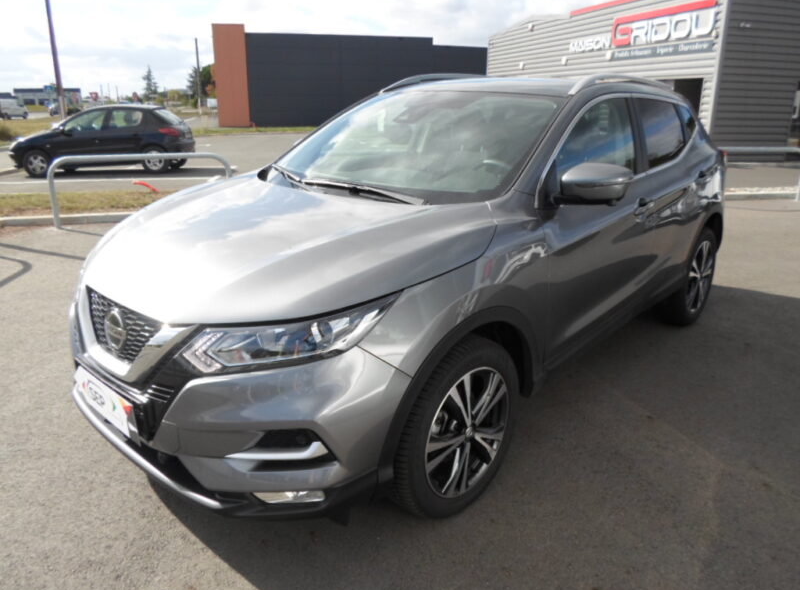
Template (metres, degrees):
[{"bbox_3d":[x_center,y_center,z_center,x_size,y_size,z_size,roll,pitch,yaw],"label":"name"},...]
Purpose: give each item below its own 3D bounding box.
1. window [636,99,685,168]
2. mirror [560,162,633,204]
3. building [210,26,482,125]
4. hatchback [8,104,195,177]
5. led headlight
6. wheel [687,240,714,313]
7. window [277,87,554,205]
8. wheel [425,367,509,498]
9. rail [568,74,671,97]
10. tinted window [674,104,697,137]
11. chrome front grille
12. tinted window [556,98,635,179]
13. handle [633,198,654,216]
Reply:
[{"bbox_3d":[1.543,-0.940,3.392,0.045,0.390,0.640,-8,8,46],"label":"window"},{"bbox_3d":[0.800,-0.459,2.360,0.225,0.165,0.180,17,25,40],"label":"mirror"},{"bbox_3d":[-3.728,-15.063,40.221,18.277,5.600,11.000,-7,20,-19],"label":"building"},{"bbox_3d":[-6.734,-3.540,13.177,3.835,1.430,1.670,-2,19,-5],"label":"hatchback"},{"bbox_3d":[-0.311,0.129,1.806,0.470,0.210,0.550,16,25,40],"label":"led headlight"},{"bbox_3d":[1.998,-0.145,4.022,0.190,0.490,0.490,16,25,40],"label":"wheel"},{"bbox_3d":[0.027,-0.724,2.835,1.430,0.120,0.940,17,54,40],"label":"window"},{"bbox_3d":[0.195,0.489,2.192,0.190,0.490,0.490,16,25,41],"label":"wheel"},{"bbox_3d":[1.301,-1.174,3.230,0.060,0.100,1.500,16,25,40],"label":"rail"},{"bbox_3d":[1.863,-1.117,3.751,0.050,0.260,0.310,-21,-1,43],"label":"tinted window"},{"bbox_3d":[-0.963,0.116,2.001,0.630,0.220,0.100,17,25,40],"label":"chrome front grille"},{"bbox_3d":[0.947,-0.710,2.756,0.930,0.450,0.060,-19,1,-44],"label":"tinted window"},{"bbox_3d":[1.240,-0.451,2.928,0.050,0.050,0.190,17,25,40],"label":"handle"}]

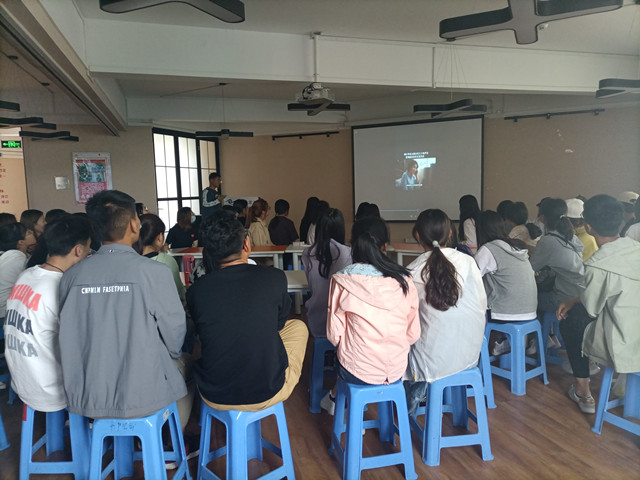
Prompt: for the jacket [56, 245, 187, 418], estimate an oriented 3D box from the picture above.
[{"bbox_3d":[-0.900,0.387,2.220,0.570,0.740,0.400,-2,6,-2],"label":"jacket"}]

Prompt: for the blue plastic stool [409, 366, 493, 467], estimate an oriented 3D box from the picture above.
[{"bbox_3d":[0.694,0.895,2.620,0.365,0.465,0.365,-2,5,-5],"label":"blue plastic stool"}]

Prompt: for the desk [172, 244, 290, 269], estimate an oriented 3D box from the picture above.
[{"bbox_3d":[-1.167,0.504,6.172,1.420,0.750,0.650,-2,5,-3],"label":"desk"}]

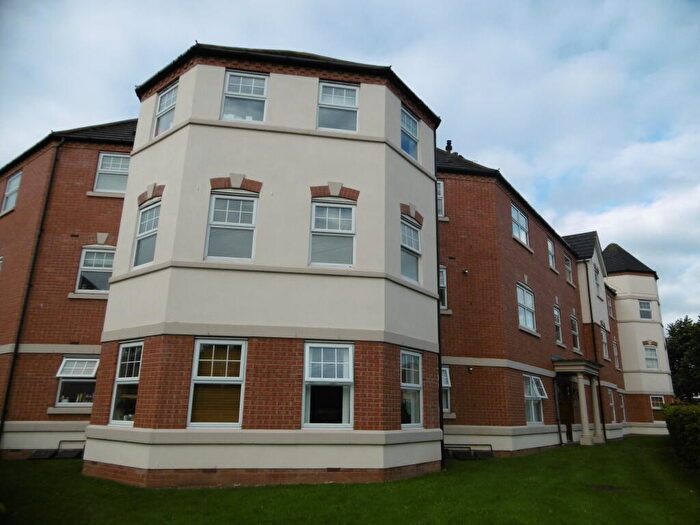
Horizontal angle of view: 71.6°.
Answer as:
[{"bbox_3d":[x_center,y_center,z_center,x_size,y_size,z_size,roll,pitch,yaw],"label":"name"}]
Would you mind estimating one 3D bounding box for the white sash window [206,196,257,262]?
[{"bbox_3d":[-2.186,-0.638,9.017,0.865,1.267,0.100,3,-17,-8],"label":"white sash window"}]

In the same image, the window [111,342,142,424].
[{"bbox_3d":[-4.000,2.171,8.733,0.885,1.463,0.100,-12,-21,37],"label":"window"}]

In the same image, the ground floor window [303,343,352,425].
[{"bbox_3d":[-0.380,2.140,8.509,0.883,1.454,0.120,4,-16,-8],"label":"ground floor window"}]

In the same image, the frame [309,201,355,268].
[{"bbox_3d":[-0.312,-0.529,9.281,0.875,1.277,0.100,3,-17,-8],"label":"frame"}]

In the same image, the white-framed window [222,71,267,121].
[{"bbox_3d":[-2.110,-3.306,9.789,0.840,1.101,0.100,4,-16,-8],"label":"white-framed window"}]

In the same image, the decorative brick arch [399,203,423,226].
[{"bbox_3d":[1.325,-1.075,10.425,0.100,0.379,0.966,-11,-21,36],"label":"decorative brick arch"}]

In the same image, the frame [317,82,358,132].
[{"bbox_3d":[-0.244,-3.184,10.063,0.821,1.094,0.100,4,-16,-8],"label":"frame"}]

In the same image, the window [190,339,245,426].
[{"bbox_3d":[-2.258,2.053,8.332,0.896,1.458,0.120,3,-17,-7],"label":"window"}]

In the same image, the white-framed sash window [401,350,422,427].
[{"bbox_3d":[1.183,2.450,9.359,0.100,1.408,0.875,-11,-21,36],"label":"white-framed sash window"}]

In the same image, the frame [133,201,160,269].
[{"bbox_3d":[-3.954,-0.518,9.577,0.850,1.284,0.100,-12,-20,37],"label":"frame"}]

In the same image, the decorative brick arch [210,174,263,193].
[{"bbox_3d":[-2.145,-1.495,9.192,0.971,0.362,0.100,4,-16,-8],"label":"decorative brick arch"}]

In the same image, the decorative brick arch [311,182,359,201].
[{"bbox_3d":[-0.294,-1.375,9.464,0.975,0.367,0.100,4,-16,-8],"label":"decorative brick arch"}]

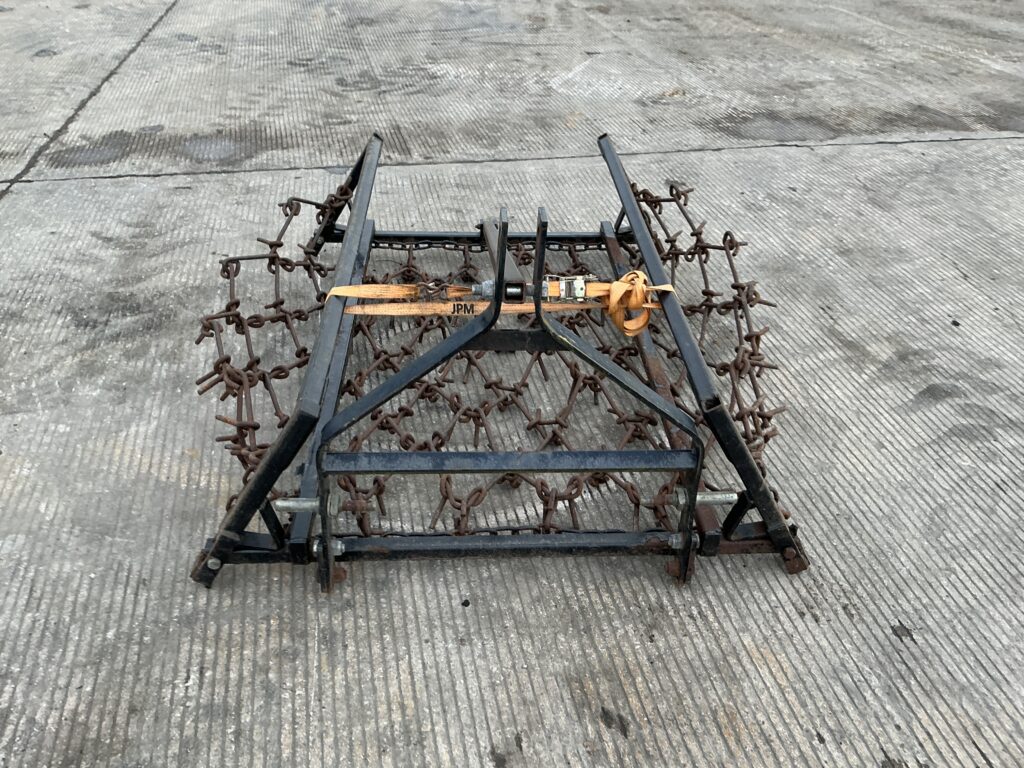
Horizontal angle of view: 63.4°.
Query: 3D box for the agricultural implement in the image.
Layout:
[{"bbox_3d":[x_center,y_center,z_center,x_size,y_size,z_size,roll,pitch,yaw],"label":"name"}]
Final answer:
[{"bbox_3d":[-0.035,-0.315,2.052,1.215,0.726,1.558,0,35,-3],"label":"agricultural implement"}]

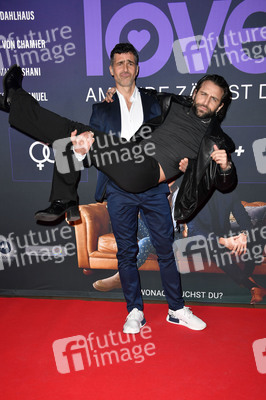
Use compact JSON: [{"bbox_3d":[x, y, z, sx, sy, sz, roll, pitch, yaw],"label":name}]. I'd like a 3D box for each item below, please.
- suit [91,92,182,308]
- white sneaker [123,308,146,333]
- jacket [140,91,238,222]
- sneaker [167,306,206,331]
[{"bbox_3d":[0.015,0.060,2.620,0.630,1.480,0.460,-1,13,0],"label":"suit"},{"bbox_3d":[0.017,0.795,2.830,0.108,0.110,0.288,5,14,23],"label":"white sneaker"},{"bbox_3d":[0.285,-0.270,2.400,0.720,0.680,0.420,36,10,5],"label":"jacket"},{"bbox_3d":[0.364,0.797,2.874,0.288,0.113,0.106,7,16,30],"label":"sneaker"}]

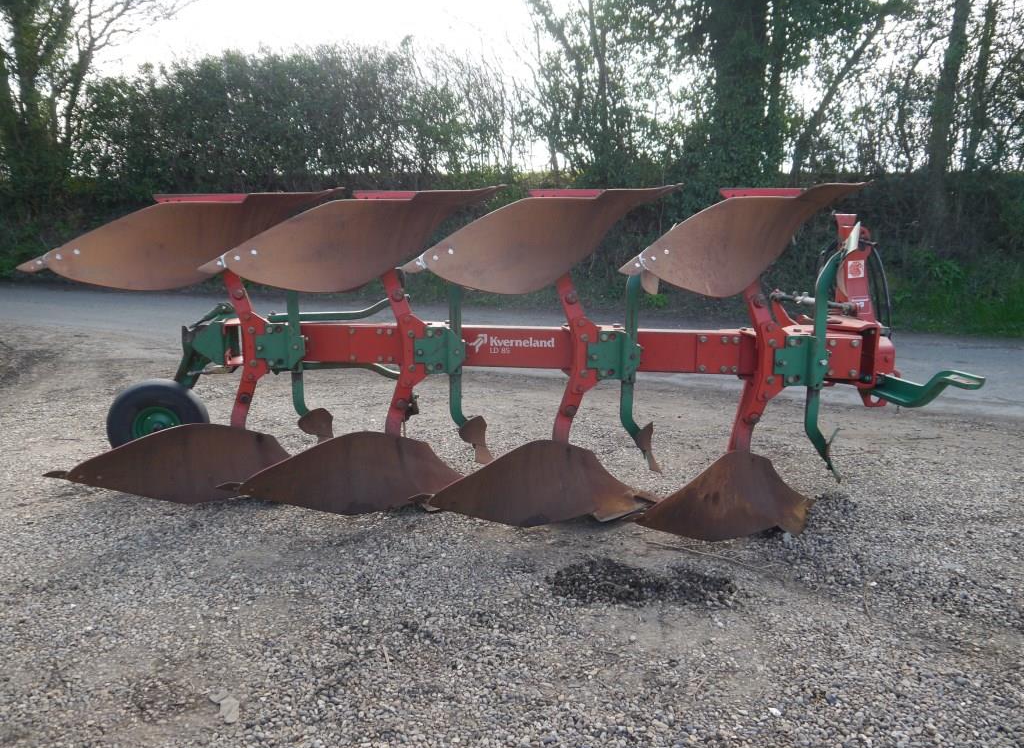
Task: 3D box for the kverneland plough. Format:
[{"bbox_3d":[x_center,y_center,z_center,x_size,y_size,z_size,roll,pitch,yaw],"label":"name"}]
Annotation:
[{"bbox_3d":[-0.140,-0.090,4.300,4.650,1.660,1.500,0,9,-3],"label":"kverneland plough"}]

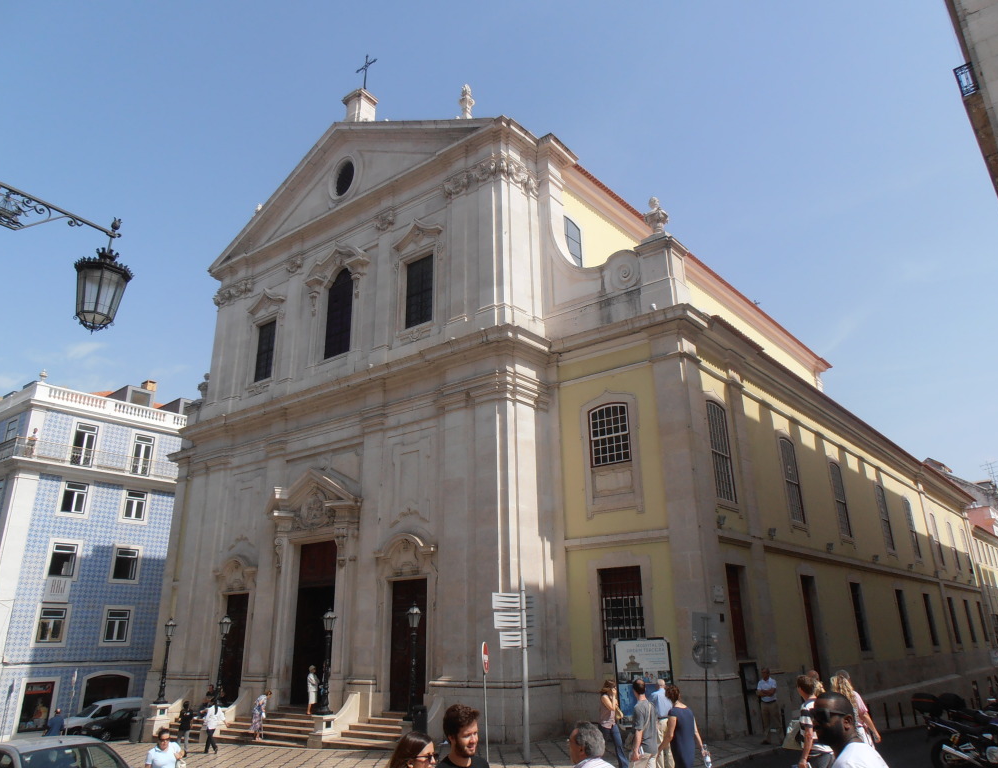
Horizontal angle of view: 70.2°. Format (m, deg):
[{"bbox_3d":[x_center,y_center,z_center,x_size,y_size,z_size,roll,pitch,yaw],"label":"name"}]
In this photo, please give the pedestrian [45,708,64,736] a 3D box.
[{"bbox_3d":[-15.603,12.253,24.709,0.550,1.720,0.420,7,-21,-21],"label":"pedestrian"}]

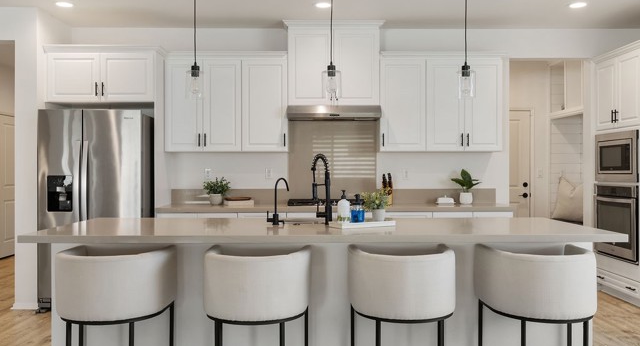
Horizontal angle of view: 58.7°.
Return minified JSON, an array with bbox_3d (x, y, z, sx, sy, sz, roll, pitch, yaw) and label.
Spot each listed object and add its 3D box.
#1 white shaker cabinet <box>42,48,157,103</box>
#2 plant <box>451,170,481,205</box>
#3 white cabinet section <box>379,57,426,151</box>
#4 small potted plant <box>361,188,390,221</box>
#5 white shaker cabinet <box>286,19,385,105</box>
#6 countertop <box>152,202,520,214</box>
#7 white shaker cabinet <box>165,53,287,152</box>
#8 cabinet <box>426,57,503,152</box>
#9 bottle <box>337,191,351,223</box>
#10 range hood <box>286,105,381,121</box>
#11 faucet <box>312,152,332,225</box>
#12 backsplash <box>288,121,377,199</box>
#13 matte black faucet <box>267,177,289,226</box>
[{"bbox_3d":[-2.015,-0.911,5.550,1.060,0.525,0.650,0,0,-1],"label":"white shaker cabinet"},{"bbox_3d":[1.465,0.142,5.720,0.300,0.350,0.240,0,0,-1],"label":"plant"},{"bbox_3d":[0.820,-0.672,5.755,0.452,0.930,0.340,0,0,0],"label":"white cabinet section"},{"bbox_3d":[0.365,0.220,3.770,0.175,0.209,0.170,0,0,-1],"label":"small potted plant"},{"bbox_3d":[0.136,-1.080,5.763,0.994,0.829,0.385,0,0,-1],"label":"white shaker cabinet"},{"bbox_3d":[0.134,0.350,5.647,3.336,0.044,0.640,0,0,-1],"label":"countertop"},{"bbox_3d":[-0.921,-0.695,5.745,1.215,0.973,0.385,0,0,-1],"label":"white shaker cabinet"},{"bbox_3d":[1.429,-0.688,5.797,0.747,0.958,0.375,0,0,-1],"label":"cabinet"},{"bbox_3d":[0.154,0.217,3.610,0.080,0.213,0.075,0,0,-1],"label":"bottle"},{"bbox_3d":[0.137,-0.593,5.680,0.910,0.135,0.480,0,0,-1],"label":"range hood"},{"bbox_3d":[-0.016,0.107,3.860,0.110,0.470,0.250,0,1,-26],"label":"faucet"},{"bbox_3d":[0.132,-0.109,5.952,0.923,0.870,0.022,0,0,-1],"label":"backsplash"},{"bbox_3d":[-0.262,0.186,3.700,0.095,0.303,0.160,0,0,38],"label":"matte black faucet"}]

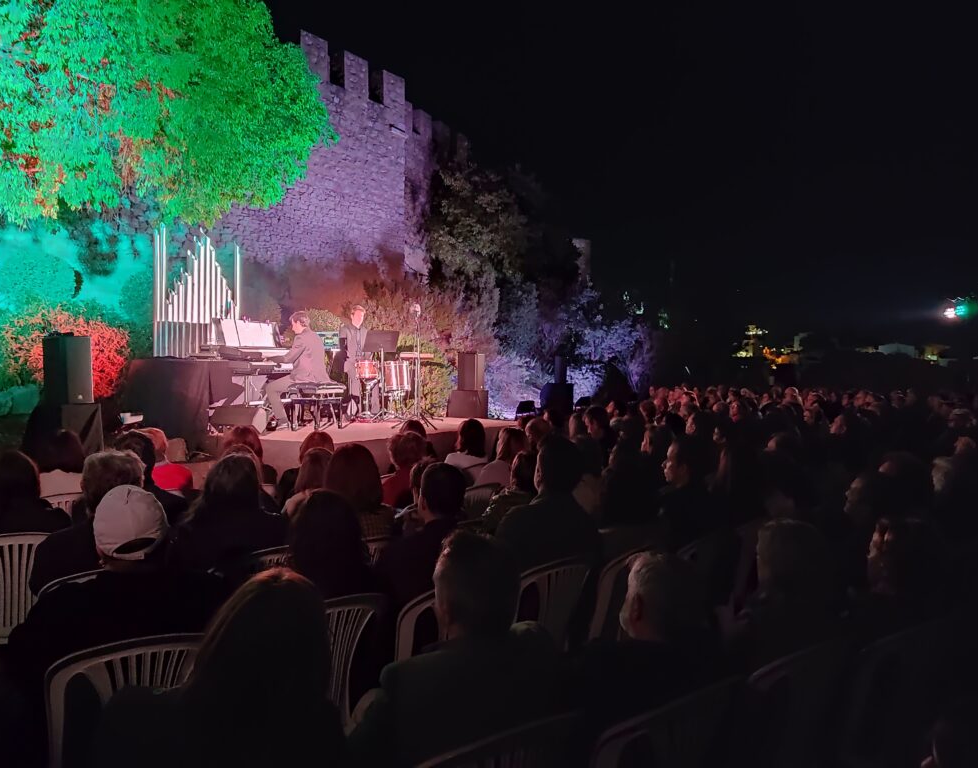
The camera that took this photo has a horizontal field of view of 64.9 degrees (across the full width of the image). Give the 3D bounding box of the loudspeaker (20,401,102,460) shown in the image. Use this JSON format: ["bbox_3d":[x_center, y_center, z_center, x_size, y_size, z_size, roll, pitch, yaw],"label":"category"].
[{"bbox_3d":[-3.690,0.370,6.680,0.500,0.460,0.450,0,1,26],"label":"loudspeaker"}]

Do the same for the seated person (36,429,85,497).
[{"bbox_3d":[-2.480,0.880,4.500,0.500,1.220,0.750,0,0,-20],"label":"seated person"}]

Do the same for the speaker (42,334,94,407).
[{"bbox_3d":[-3.800,-0.130,6.950,0.310,0.610,0.350,0,0,23],"label":"speaker"}]

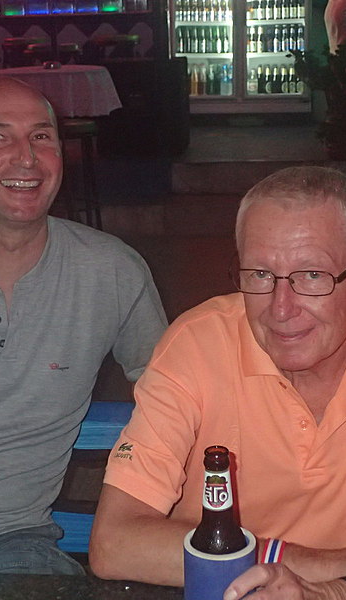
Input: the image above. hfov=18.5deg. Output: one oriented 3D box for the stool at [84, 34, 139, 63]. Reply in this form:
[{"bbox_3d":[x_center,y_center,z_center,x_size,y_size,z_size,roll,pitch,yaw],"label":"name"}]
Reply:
[{"bbox_3d":[-0.412,-1.557,7.848,0.400,0.740,0.400,-1,15,0],"label":"stool"}]

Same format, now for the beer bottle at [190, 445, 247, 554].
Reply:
[{"bbox_3d":[0.050,0.272,1.159,0.062,0.235,0.062,-1,15,2],"label":"beer bottle"}]

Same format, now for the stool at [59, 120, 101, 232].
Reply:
[{"bbox_3d":[-0.579,-0.609,5.948,0.400,0.740,0.400,-1,15,0],"label":"stool"}]

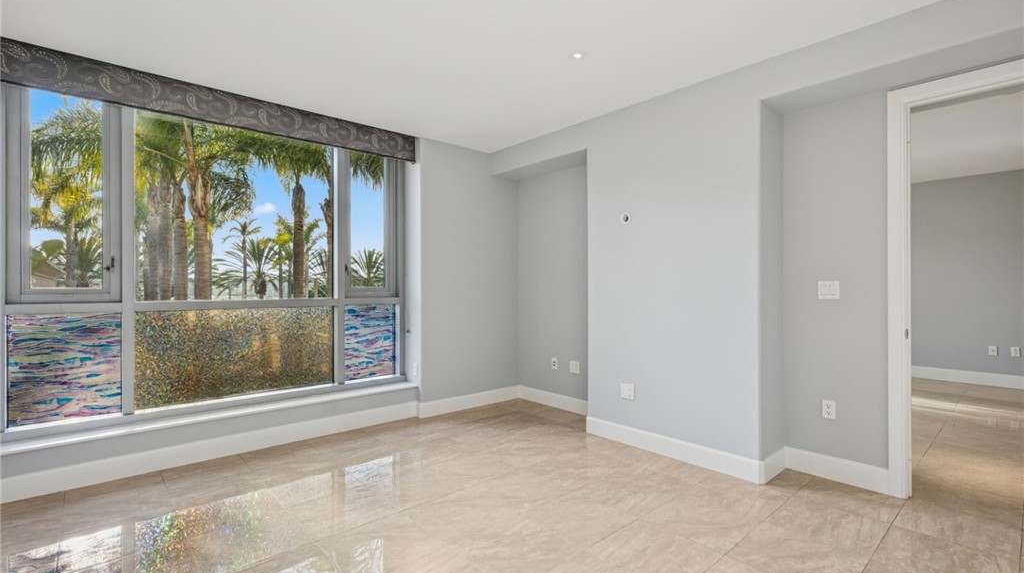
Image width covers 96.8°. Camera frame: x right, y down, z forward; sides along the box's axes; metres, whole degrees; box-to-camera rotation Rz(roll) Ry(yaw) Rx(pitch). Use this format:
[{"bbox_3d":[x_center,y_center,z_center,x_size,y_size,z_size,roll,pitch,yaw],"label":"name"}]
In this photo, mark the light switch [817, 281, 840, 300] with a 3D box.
[{"bbox_3d":[2.076,0.026,2.979,0.012,0.116,0.117,0,0,-42],"label":"light switch"}]

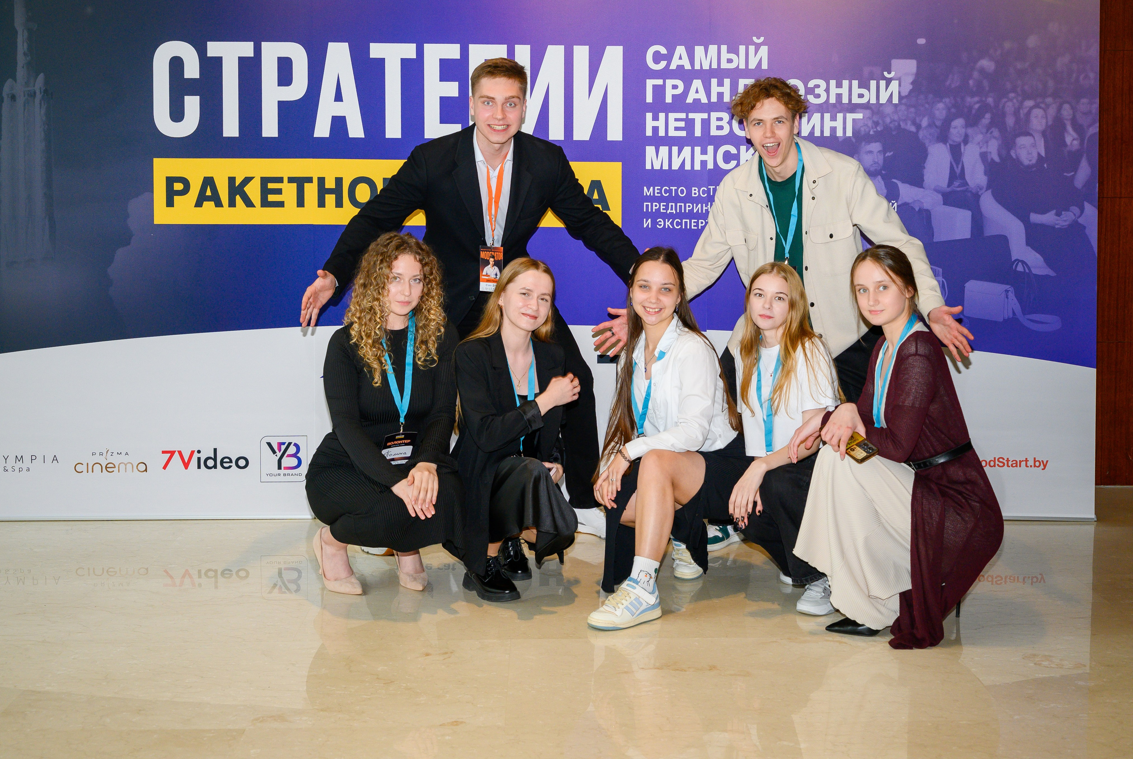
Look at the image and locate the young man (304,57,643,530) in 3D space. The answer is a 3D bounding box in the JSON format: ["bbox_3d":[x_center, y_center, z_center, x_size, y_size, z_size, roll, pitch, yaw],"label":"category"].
[{"bbox_3d":[-0.295,-0.187,3.880,1.060,1.554,0.700,0,5,-3],"label":"young man"}]

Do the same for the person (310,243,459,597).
[{"bbox_3d":[-0.549,0.099,3.700,0.450,1.066,0.560,-3,6,-33],"label":"person"}]

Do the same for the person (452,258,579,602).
[{"bbox_3d":[-0.149,0.140,3.660,0.420,0.996,0.540,-3,6,-28],"label":"person"}]

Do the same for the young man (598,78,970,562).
[{"bbox_3d":[0.683,-0.151,3.870,1.140,1.513,0.700,1,5,10],"label":"young man"}]

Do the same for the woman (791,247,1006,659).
[{"bbox_3d":[0.904,0.158,3.380,0.600,1.050,0.440,-3,6,-28],"label":"woman"}]

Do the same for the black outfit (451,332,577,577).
[{"bbox_3d":[-0.150,0.243,3.680,0.400,0.765,0.480,-3,6,-28],"label":"black outfit"}]

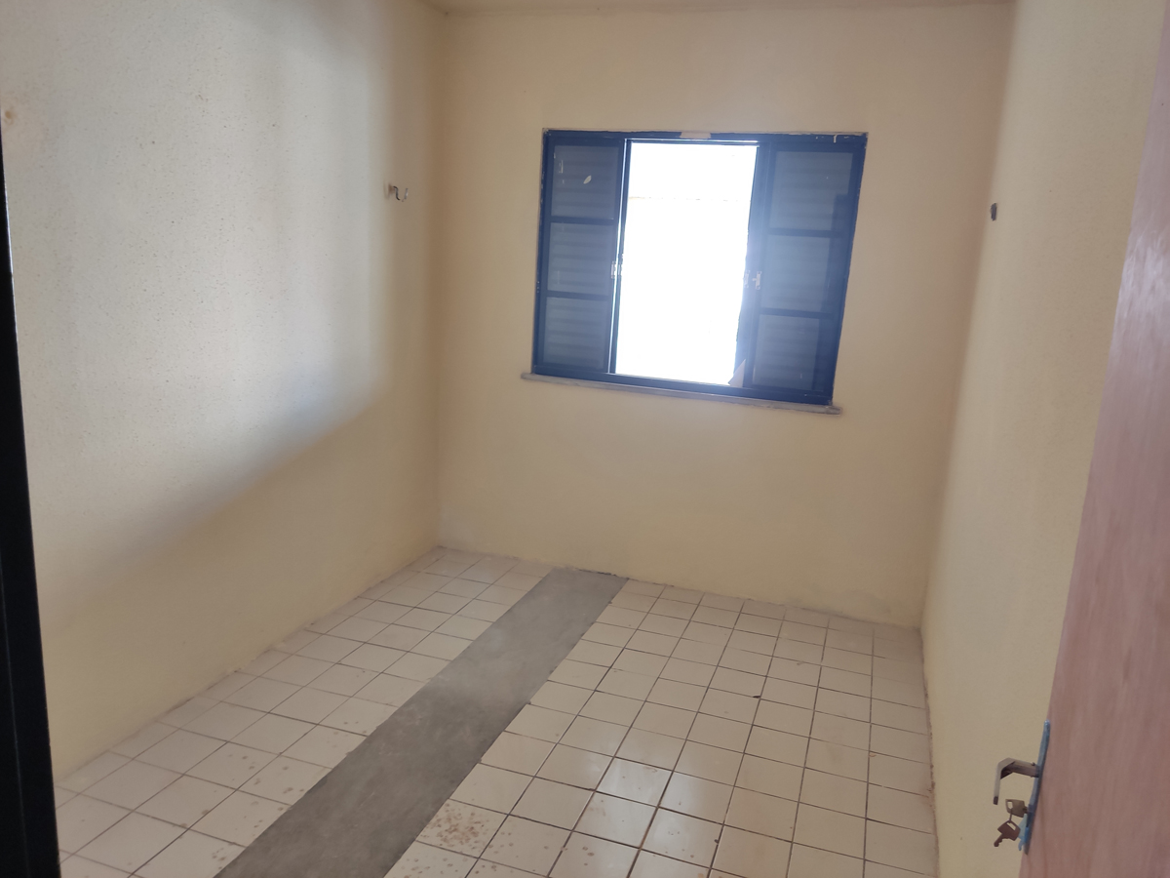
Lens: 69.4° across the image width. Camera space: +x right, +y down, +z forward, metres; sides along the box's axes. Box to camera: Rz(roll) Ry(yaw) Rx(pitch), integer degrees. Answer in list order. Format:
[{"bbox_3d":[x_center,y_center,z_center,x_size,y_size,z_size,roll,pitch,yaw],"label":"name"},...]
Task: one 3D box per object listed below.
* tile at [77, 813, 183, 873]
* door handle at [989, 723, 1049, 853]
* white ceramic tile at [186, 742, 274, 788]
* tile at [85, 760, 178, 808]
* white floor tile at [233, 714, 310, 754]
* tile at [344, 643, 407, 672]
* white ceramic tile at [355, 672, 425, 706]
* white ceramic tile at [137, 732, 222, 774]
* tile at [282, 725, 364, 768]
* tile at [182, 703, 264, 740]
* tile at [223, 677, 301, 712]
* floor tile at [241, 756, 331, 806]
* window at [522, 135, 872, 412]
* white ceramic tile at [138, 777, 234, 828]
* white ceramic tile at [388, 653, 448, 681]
[{"bbox_3d":[-1.248,1.114,2.332,0.200,0.010,0.200,7,13,18],"label":"tile"},{"bbox_3d":[0.528,0.447,1.040,0.055,0.175,0.120,8,13,22],"label":"door handle"},{"bbox_3d":[-1.124,1.046,2.699,0.200,0.009,0.200,7,13,18],"label":"white ceramic tile"},{"bbox_3d":[-1.382,1.060,2.584,0.200,0.009,0.200,7,13,18],"label":"tile"},{"bbox_3d":[-1.059,1.006,2.879,0.200,0.010,0.200,7,13,18],"label":"white floor tile"},{"bbox_3d":[-0.858,0.892,3.434,0.200,0.010,0.200,7,13,18],"label":"tile"},{"bbox_3d":[-0.737,0.953,3.200,0.200,0.009,0.200,7,13,18],"label":"white ceramic tile"},{"bbox_3d":[-1.311,1.018,2.753,0.200,0.010,0.200,7,13,18],"label":"white ceramic tile"},{"bbox_3d":[-0.868,1.029,2.823,0.200,0.009,0.200,7,13,18],"label":"tile"},{"bbox_3d":[-1.247,0.981,2.936,0.200,0.010,0.200,7,13,18],"label":"tile"},{"bbox_3d":[-1.183,0.944,3.120,0.200,0.010,0.200,7,13,18],"label":"tile"},{"bbox_3d":[-0.933,1.065,2.634,0.200,0.010,0.200,7,13,18],"label":"floor tile"},{"bbox_3d":[0.484,-0.831,4.021,1.506,1.192,0.100,7,13,18],"label":"window"},{"bbox_3d":[-1.184,1.078,2.511,0.200,0.010,0.200,7,13,18],"label":"white ceramic tile"},{"bbox_3d":[-0.668,0.914,3.374,0.200,0.010,0.200,7,13,18],"label":"white ceramic tile"}]

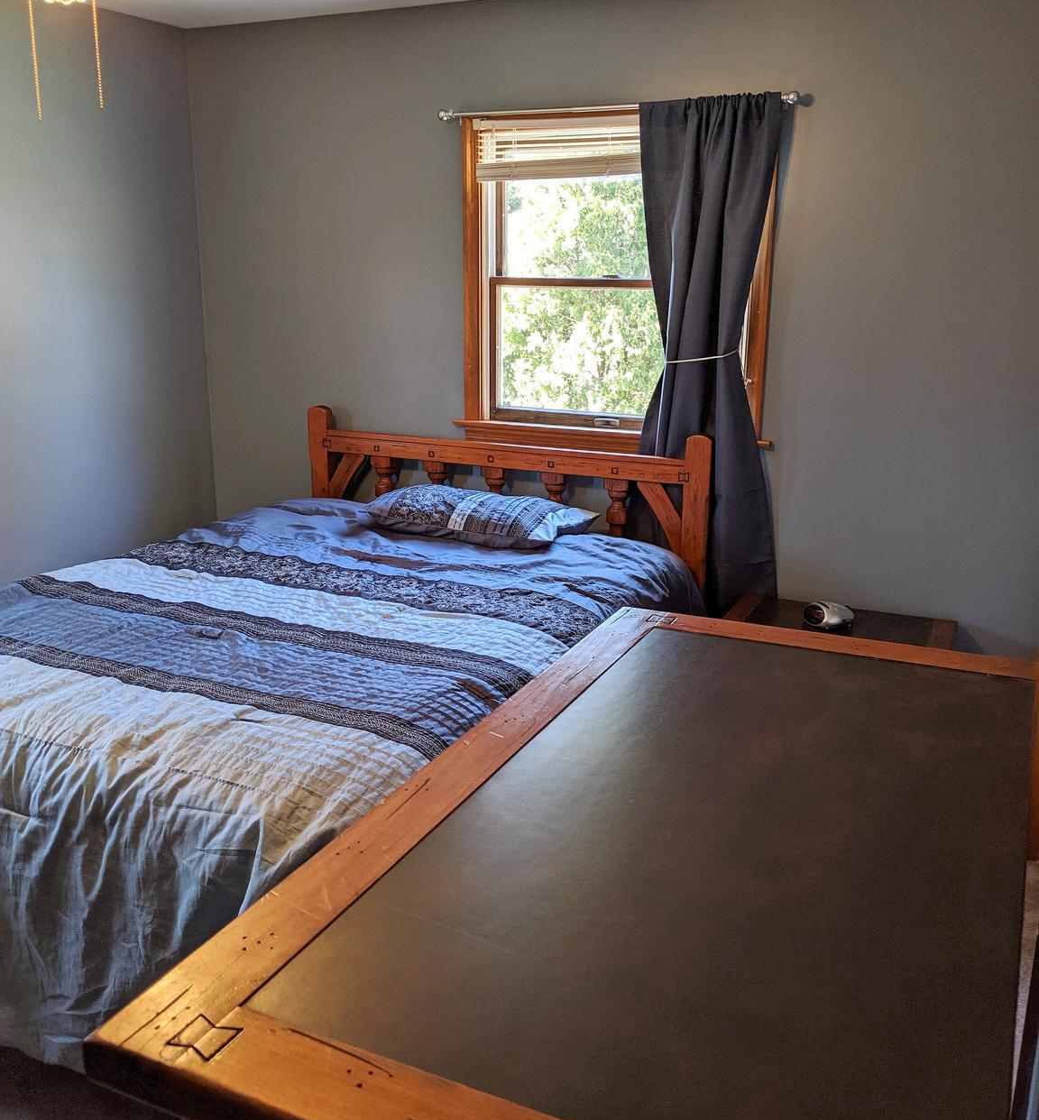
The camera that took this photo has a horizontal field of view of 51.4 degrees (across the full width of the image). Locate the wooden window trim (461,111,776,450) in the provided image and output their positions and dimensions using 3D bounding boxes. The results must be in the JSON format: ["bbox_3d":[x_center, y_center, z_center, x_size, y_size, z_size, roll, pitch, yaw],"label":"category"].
[{"bbox_3d":[0.286,-0.894,3.543,1.070,1.107,0.100,7,16,24],"label":"wooden window trim"}]

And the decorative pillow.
[{"bbox_3d":[-0.130,-0.153,3.526,0.680,0.140,0.370,7,16,24],"label":"decorative pillow"}]

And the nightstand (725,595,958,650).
[{"bbox_3d":[0.945,0.478,3.301,0.650,0.568,0.450,7,16,24],"label":"nightstand"}]

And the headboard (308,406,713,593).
[{"bbox_3d":[-0.085,0.043,3.847,1.495,1.109,0.080,7,16,24],"label":"headboard"}]

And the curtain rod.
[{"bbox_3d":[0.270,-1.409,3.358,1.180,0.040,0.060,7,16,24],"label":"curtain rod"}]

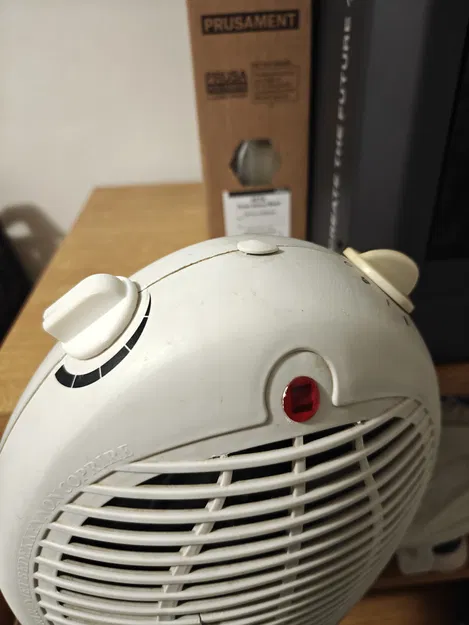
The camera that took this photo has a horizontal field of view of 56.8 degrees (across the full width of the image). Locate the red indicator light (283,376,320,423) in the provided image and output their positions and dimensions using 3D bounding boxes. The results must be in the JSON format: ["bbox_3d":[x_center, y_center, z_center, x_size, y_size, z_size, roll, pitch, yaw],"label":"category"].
[{"bbox_3d":[0.024,0.031,0.153,0.014,0.016,0.003,-1,-8,-13],"label":"red indicator light"}]

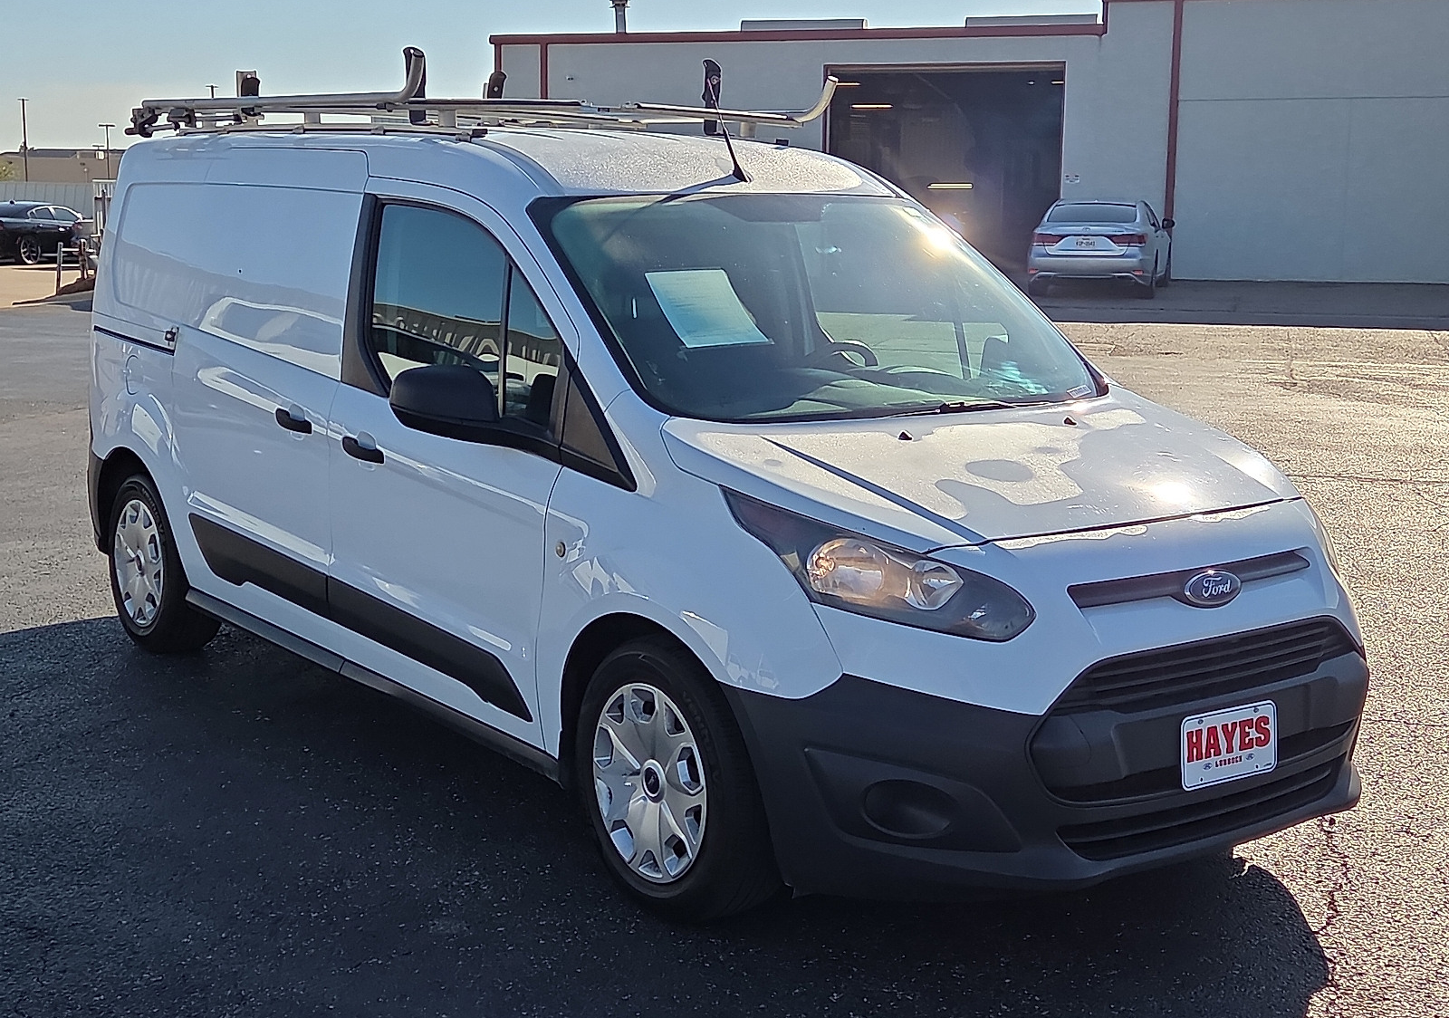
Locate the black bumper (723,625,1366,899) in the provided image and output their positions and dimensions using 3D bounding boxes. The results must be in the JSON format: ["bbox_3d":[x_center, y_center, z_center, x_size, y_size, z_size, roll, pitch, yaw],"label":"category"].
[{"bbox_3d":[0.887,0.468,4.106,1.800,0.500,0.600,-6,11,-37],"label":"black bumper"}]

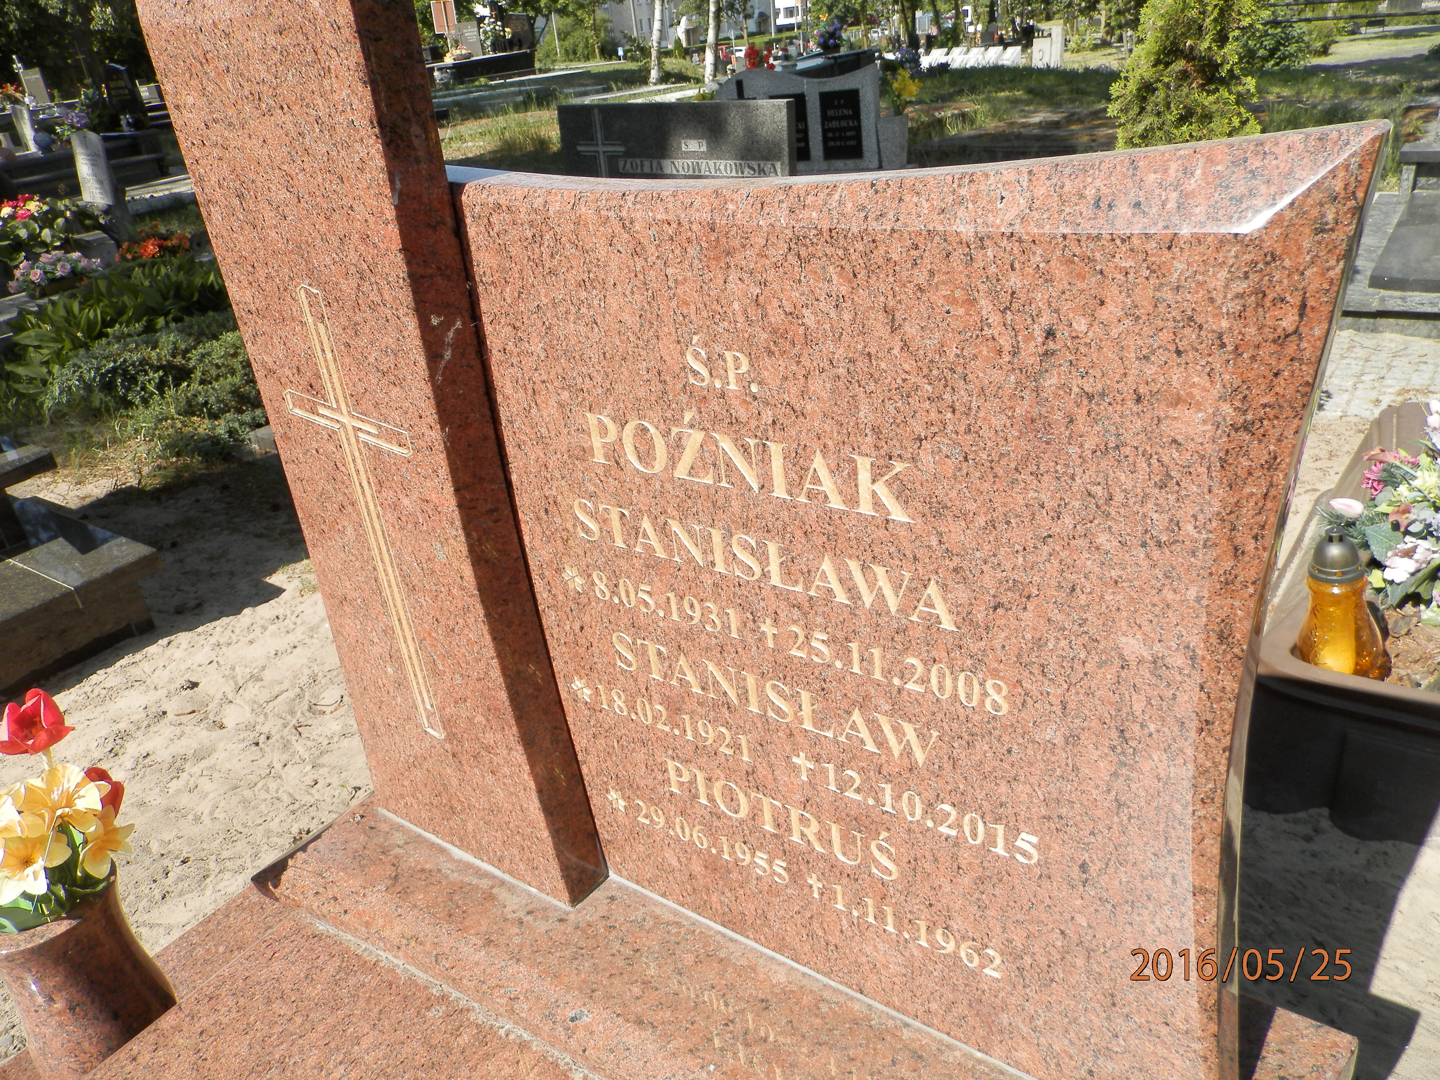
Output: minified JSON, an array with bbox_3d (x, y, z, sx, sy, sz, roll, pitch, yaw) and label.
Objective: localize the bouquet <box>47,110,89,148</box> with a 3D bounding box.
[{"bbox_3d":[-6.508,-4.118,10.400,0.320,0.310,0.270,-6,26,0],"label":"bouquet"}]

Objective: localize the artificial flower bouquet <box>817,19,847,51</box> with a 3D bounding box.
[{"bbox_3d":[1.242,-5.628,11.600,0.330,0.320,0.290,5,29,22],"label":"artificial flower bouquet"}]

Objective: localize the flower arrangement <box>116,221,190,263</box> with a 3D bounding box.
[{"bbox_3d":[-3.646,-1.921,6.700,0.380,0.240,0.280,-6,26,0],"label":"flower arrangement"}]

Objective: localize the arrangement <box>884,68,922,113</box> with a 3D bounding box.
[{"bbox_3d":[1.336,-3.280,7.600,0.270,0.310,0.250,7,29,25],"label":"arrangement"}]

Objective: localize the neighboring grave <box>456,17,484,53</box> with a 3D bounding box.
[{"bbox_3d":[-5.055,-10.132,21.000,0.620,0.700,0.120,8,30,27],"label":"neighboring grave"}]

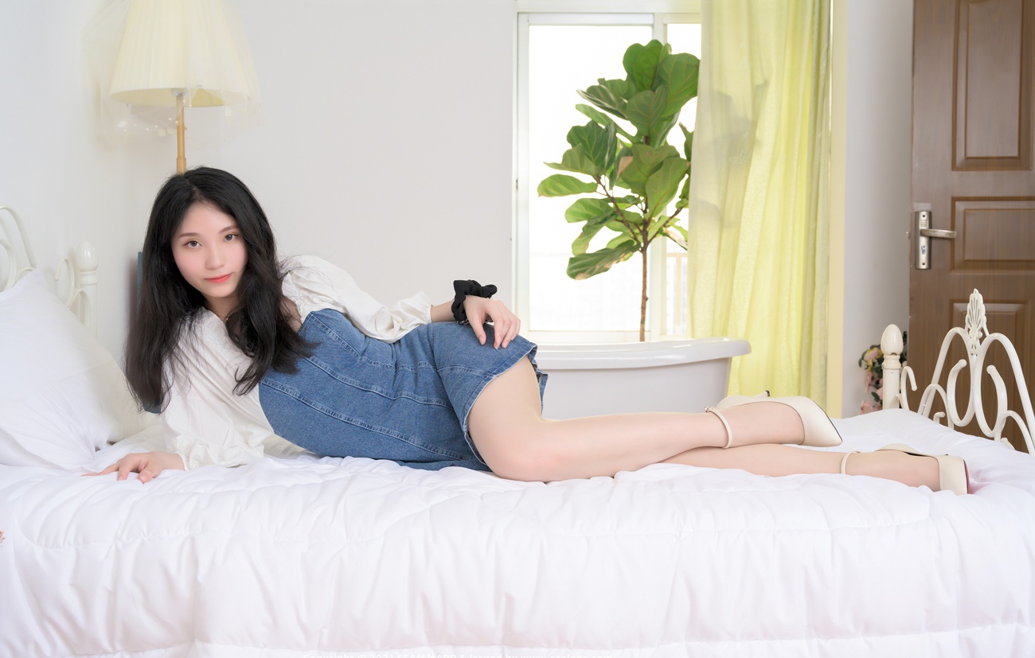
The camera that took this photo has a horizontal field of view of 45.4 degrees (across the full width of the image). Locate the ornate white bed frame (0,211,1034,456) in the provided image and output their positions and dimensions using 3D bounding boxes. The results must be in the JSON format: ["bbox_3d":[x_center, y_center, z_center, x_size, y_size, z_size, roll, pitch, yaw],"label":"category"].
[{"bbox_3d":[-0.086,0.228,2.499,2.060,1.100,1.220,0,3,1],"label":"ornate white bed frame"}]

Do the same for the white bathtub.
[{"bbox_3d":[0.085,0.358,4.773,1.620,0.620,0.740,0,3,0],"label":"white bathtub"}]

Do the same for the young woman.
[{"bbox_3d":[0.010,-0.011,2.282,1.550,0.570,0.470,0,3,0],"label":"young woman"}]

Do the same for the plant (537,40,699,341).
[{"bbox_3d":[0.575,-0.311,5.391,0.920,1.900,0.850,0,3,0],"label":"plant"}]

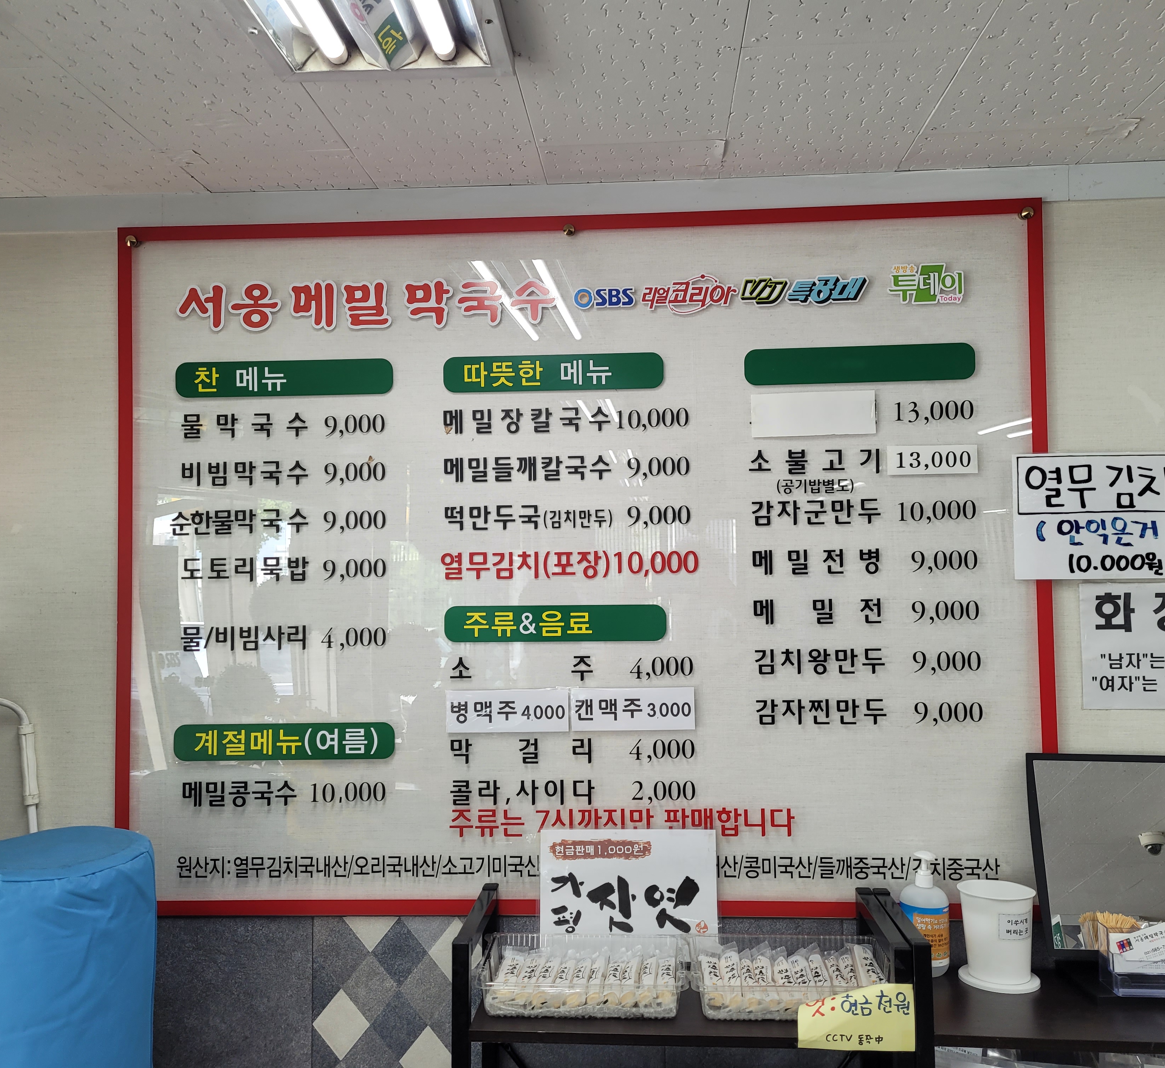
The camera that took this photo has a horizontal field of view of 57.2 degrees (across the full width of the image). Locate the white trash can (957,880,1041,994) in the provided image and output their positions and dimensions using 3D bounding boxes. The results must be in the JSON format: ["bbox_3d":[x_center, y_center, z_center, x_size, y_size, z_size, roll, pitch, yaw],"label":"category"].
[{"bbox_3d":[0.668,0.643,1.719,0.118,0.139,0.118,-1,-2,3],"label":"white trash can"}]

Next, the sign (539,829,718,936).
[{"bbox_3d":[0.078,0.600,1.788,0.297,0.210,0.008,-1,-7,3],"label":"sign"}]

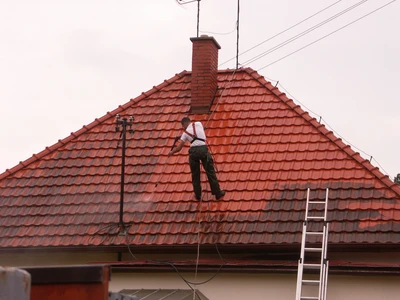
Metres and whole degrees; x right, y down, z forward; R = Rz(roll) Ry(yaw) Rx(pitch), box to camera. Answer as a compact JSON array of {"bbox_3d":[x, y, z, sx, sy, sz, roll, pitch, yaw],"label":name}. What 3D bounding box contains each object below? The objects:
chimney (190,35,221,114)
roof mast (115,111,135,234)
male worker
[{"bbox_3d":[0.118,-1.581,25.410,0.518,1.820,0.708,-2,-13,15],"label":"chimney"},{"bbox_3d":[-1.430,0.450,21.874,0.380,2.245,0.130,7,-14,-24],"label":"roof mast"},{"bbox_3d":[-0.048,0.163,22.361,1.020,1.680,0.620,4,-13,-12],"label":"male worker"}]

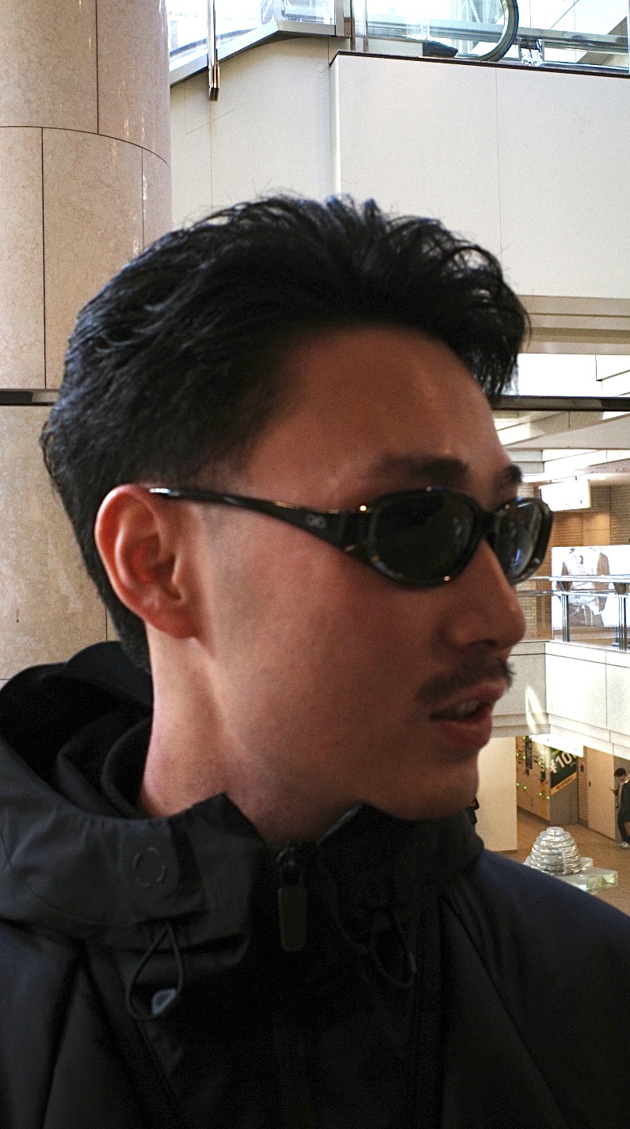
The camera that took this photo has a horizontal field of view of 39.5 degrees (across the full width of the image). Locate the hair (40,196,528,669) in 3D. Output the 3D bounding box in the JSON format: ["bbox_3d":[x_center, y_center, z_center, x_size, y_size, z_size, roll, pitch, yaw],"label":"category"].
[{"bbox_3d":[-0.022,-0.062,0.430,0.240,0.228,0.185,1,1,42],"label":"hair"}]

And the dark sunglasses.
[{"bbox_3d":[0.011,-0.016,0.402,0.156,0.044,0.146,7,5,42],"label":"dark sunglasses"}]

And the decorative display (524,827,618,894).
[{"bbox_3d":[4.771,5.628,16.900,1.800,1.030,1.650,0,-1,-30],"label":"decorative display"}]

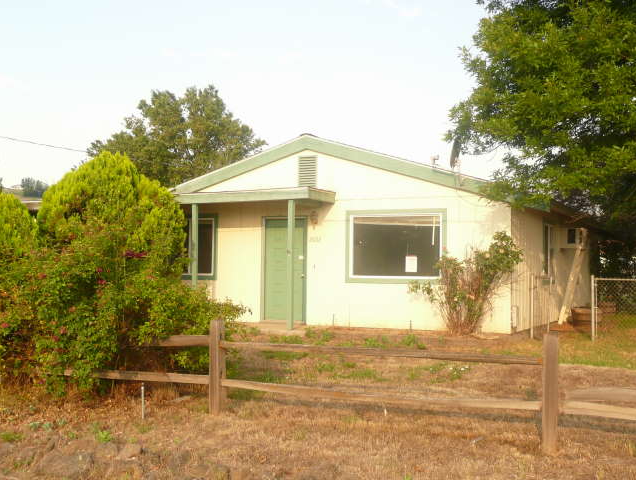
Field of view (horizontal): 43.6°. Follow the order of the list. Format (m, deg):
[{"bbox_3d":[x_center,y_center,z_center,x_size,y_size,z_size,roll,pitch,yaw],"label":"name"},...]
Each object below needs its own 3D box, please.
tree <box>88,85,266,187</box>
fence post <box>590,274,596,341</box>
[{"bbox_3d":[-6.653,-2.279,36.099,8.700,9.525,8.500,-1,-3,27],"label":"tree"},{"bbox_3d":[5.056,1.262,14.600,0.063,1.220,0.063,-1,-3,27],"label":"fence post"}]

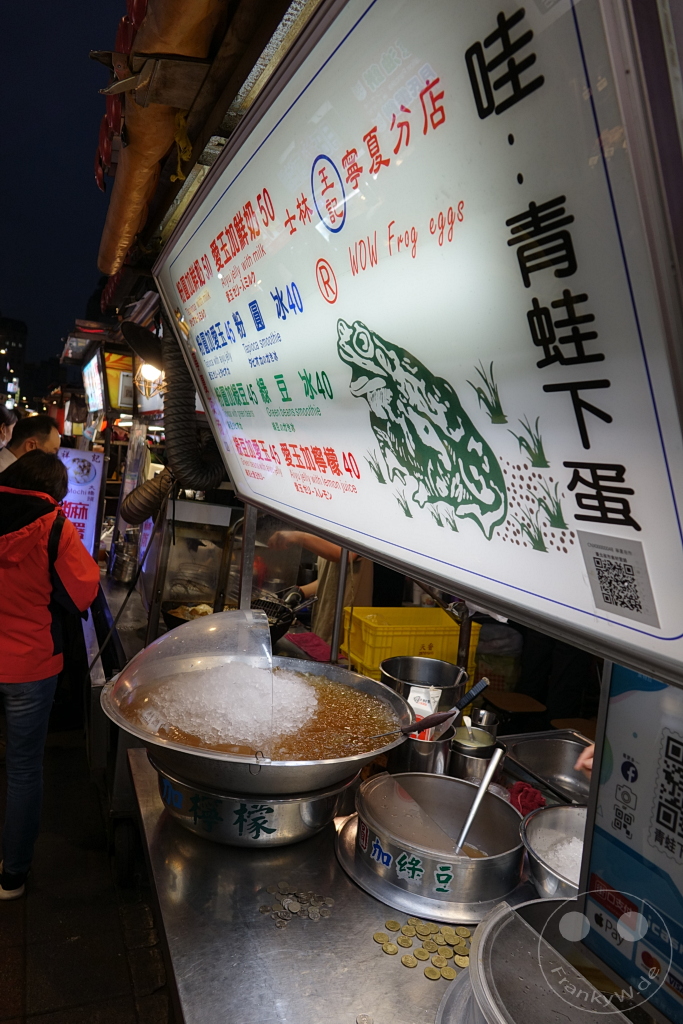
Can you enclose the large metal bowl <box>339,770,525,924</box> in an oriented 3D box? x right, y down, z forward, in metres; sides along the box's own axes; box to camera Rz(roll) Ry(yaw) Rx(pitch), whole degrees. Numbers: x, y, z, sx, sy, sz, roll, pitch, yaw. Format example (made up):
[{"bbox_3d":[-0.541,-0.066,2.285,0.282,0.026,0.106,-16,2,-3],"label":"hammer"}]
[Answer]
[{"bbox_3d":[0.217,0.719,1.524,0.444,0.102,0.444,6,5,-1],"label":"large metal bowl"}]

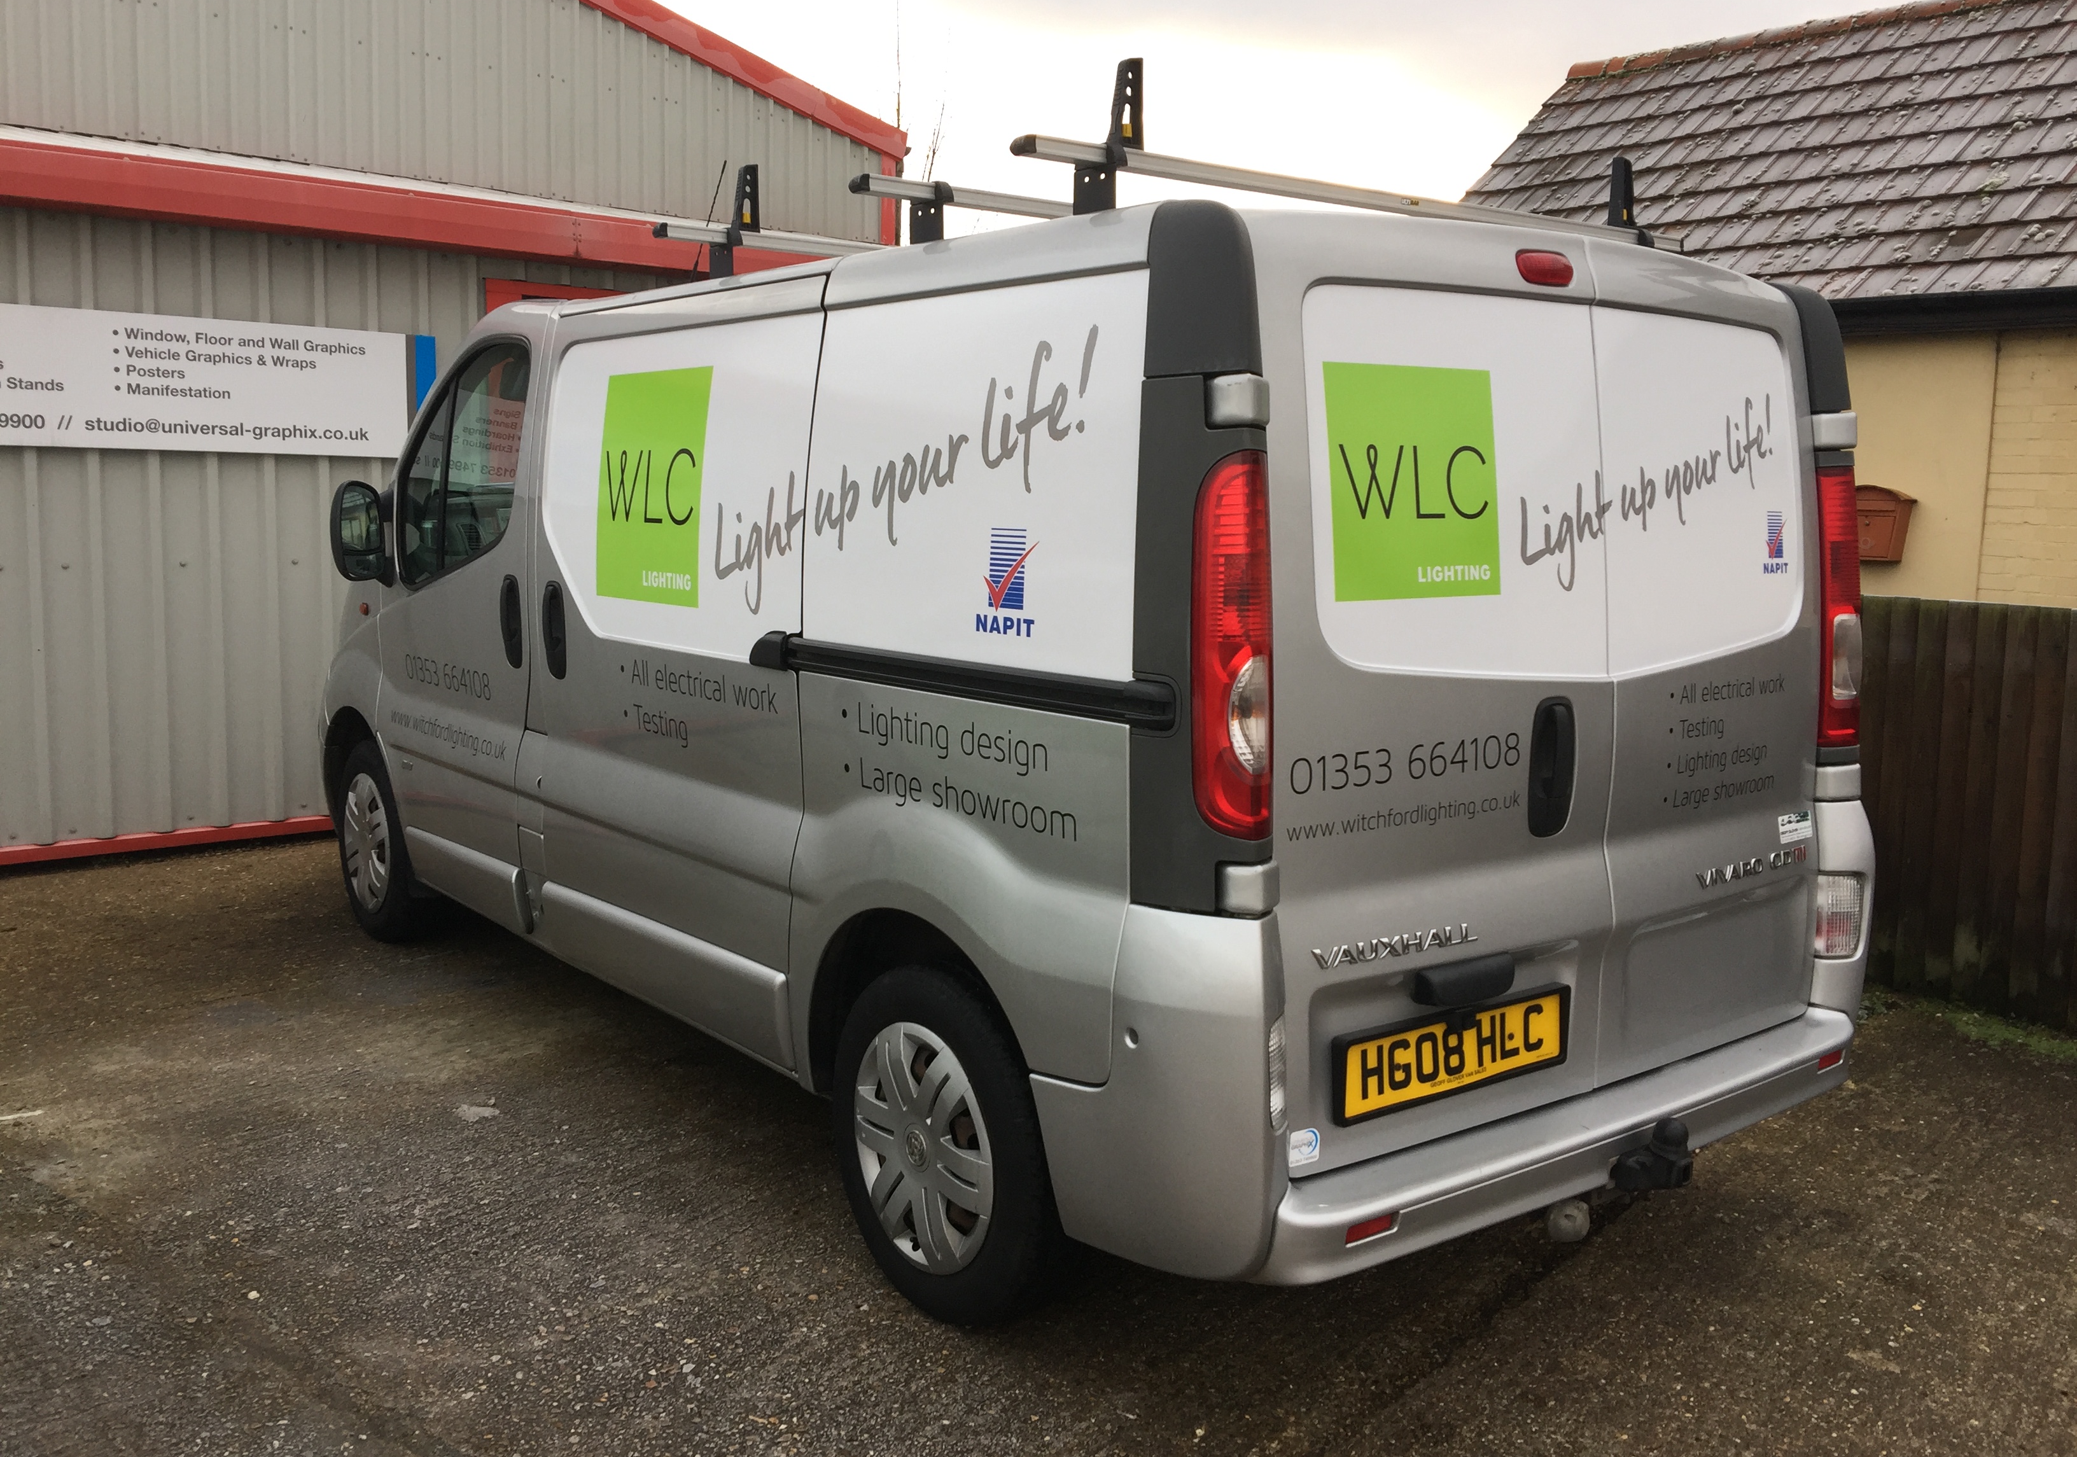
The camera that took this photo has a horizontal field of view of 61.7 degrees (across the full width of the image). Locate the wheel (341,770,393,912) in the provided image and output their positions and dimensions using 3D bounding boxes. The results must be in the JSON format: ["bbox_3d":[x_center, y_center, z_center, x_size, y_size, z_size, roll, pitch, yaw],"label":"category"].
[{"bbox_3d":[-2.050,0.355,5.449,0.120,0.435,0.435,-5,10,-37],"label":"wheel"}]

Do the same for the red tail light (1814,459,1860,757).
[{"bbox_3d":[1.553,-0.234,3.401,0.125,0.540,0.090,-5,6,-37],"label":"red tail light"}]

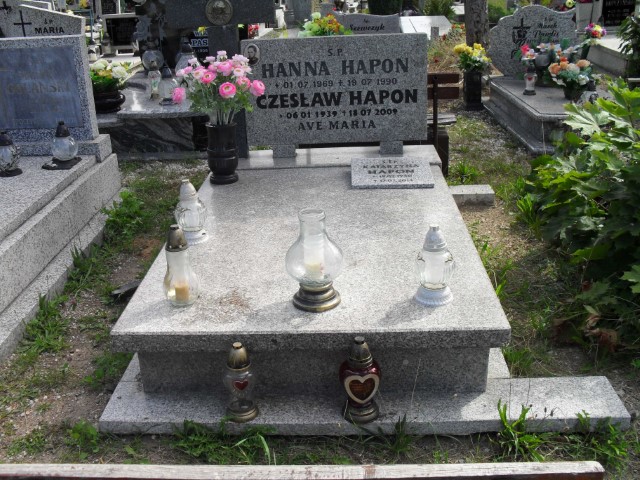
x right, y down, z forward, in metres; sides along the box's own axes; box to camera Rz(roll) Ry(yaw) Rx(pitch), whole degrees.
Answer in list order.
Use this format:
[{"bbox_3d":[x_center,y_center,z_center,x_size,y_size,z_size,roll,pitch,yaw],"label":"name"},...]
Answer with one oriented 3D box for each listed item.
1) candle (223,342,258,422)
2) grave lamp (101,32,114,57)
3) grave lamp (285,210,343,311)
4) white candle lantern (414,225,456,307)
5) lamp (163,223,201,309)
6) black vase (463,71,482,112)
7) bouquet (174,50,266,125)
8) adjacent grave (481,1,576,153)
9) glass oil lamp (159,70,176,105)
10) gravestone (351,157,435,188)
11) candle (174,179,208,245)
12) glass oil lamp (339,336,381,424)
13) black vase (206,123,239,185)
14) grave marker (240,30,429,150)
[{"bbox_3d":[-0.246,0.425,1.967,0.100,0.244,0.100,-8,24,-13],"label":"candle"},{"bbox_3d":[-2.721,-2.497,8.281,0.119,0.288,0.119,-9,24,-16],"label":"grave lamp"},{"bbox_3d":[-0.014,0.058,2.077,0.185,0.306,0.185,-2,23,0],"label":"grave lamp"},{"bbox_3d":[0.370,0.075,2.079,0.125,0.247,0.125,2,23,10],"label":"white candle lantern"},{"bbox_3d":[-0.468,0.078,2.125,0.118,0.264,0.118,-8,24,-13],"label":"lamp"},{"bbox_3d":[1.396,-1.368,5.868,0.165,0.335,0.165,-1,24,3],"label":"black vase"},{"bbox_3d":[-0.459,-0.721,3.091,0.420,0.330,0.360,-1,24,3],"label":"bouquet"},{"bbox_3d":[1.919,-1.379,5.187,0.880,0.850,1.850,-2,24,2],"label":"adjacent grave"},{"bbox_3d":[-1.192,-1.189,5.054,0.141,0.266,0.141,-7,24,-12],"label":"glass oil lamp"},{"bbox_3d":[0.351,-0.332,3.194,0.392,0.022,0.297,-1,33,3],"label":"gravestone"},{"bbox_3d":[-0.518,-0.119,2.611,0.127,0.248,0.127,-7,24,-11],"label":"candle"},{"bbox_3d":[0.119,0.406,1.897,0.120,0.280,0.115,-1,24,3],"label":"glass oil lamp"},{"bbox_3d":[-0.485,-0.431,3.219,0.150,0.305,0.150,-1,24,3],"label":"black vase"},{"bbox_3d":[0.088,-0.772,3.510,0.975,0.625,0.080,-1,16,3],"label":"grave marker"}]

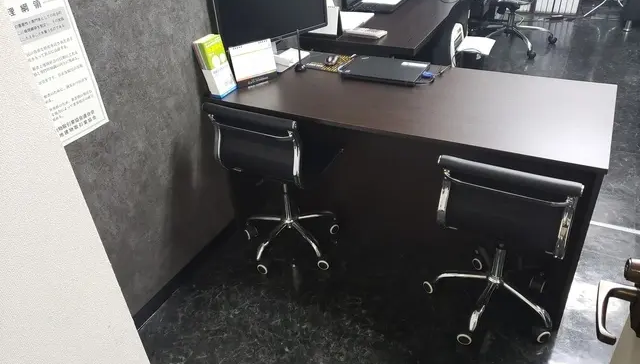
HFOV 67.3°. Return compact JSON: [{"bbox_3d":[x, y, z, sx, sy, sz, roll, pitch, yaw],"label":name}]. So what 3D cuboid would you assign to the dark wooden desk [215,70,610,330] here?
[{"bbox_3d":[0.366,-0.055,2.165,1.515,0.713,0.750,13,36,25],"label":"dark wooden desk"}]

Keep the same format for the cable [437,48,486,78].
[{"bbox_3d":[0.683,-0.566,2.305,0.170,0.100,0.350,13,36,25],"label":"cable"}]

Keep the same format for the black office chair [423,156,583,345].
[{"bbox_3d":[0.647,0.174,1.718,0.520,0.770,0.540,13,36,25],"label":"black office chair"}]

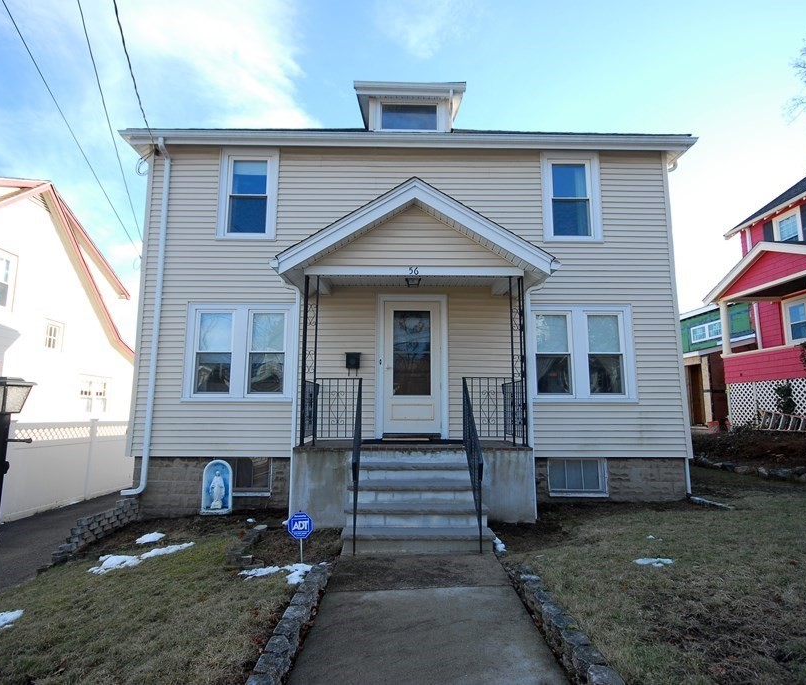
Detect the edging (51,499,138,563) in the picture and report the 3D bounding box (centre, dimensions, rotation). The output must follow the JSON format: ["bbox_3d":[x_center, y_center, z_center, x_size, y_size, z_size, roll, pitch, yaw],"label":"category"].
[{"bbox_3d":[-4.072,2.464,6.084,0.260,0.440,1.750,0,-8,-1],"label":"edging"}]

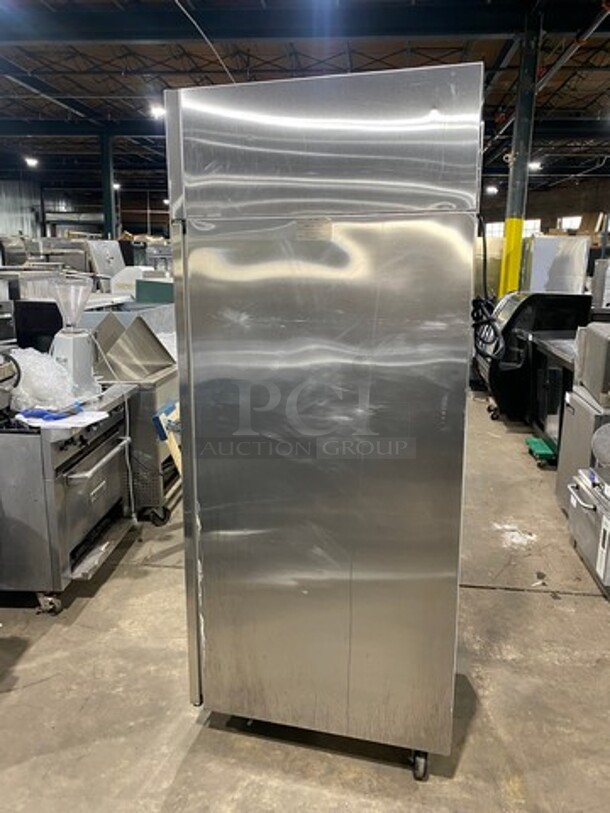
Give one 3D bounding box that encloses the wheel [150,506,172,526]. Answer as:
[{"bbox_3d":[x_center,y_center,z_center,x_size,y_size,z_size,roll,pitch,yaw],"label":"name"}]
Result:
[{"bbox_3d":[-0.917,0.699,3.942,0.130,0.132,0.060,2,12,6],"label":"wheel"}]

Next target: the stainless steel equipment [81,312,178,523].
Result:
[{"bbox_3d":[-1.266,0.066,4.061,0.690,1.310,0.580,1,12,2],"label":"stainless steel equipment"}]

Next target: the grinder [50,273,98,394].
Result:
[{"bbox_3d":[-1.236,-0.367,3.260,0.200,0.630,0.240,6,13,24],"label":"grinder"}]

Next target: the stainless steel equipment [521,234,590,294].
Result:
[{"bbox_3d":[3.565,-1.368,9.008,0.800,2.100,0.760,1,12,0],"label":"stainless steel equipment"}]

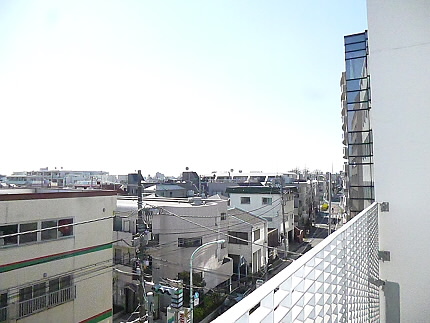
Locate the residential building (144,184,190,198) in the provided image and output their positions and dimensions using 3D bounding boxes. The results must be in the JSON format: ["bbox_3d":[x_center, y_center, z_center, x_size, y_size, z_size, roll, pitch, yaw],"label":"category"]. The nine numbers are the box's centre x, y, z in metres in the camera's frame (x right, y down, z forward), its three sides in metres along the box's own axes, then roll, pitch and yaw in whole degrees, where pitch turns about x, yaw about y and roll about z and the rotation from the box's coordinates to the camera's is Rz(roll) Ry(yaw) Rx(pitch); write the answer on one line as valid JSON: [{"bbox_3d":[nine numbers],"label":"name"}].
[{"bbox_3d":[-12.567,11.026,75.566,5.500,9.300,11.000,-3,-4,33],"label":"residential building"}]

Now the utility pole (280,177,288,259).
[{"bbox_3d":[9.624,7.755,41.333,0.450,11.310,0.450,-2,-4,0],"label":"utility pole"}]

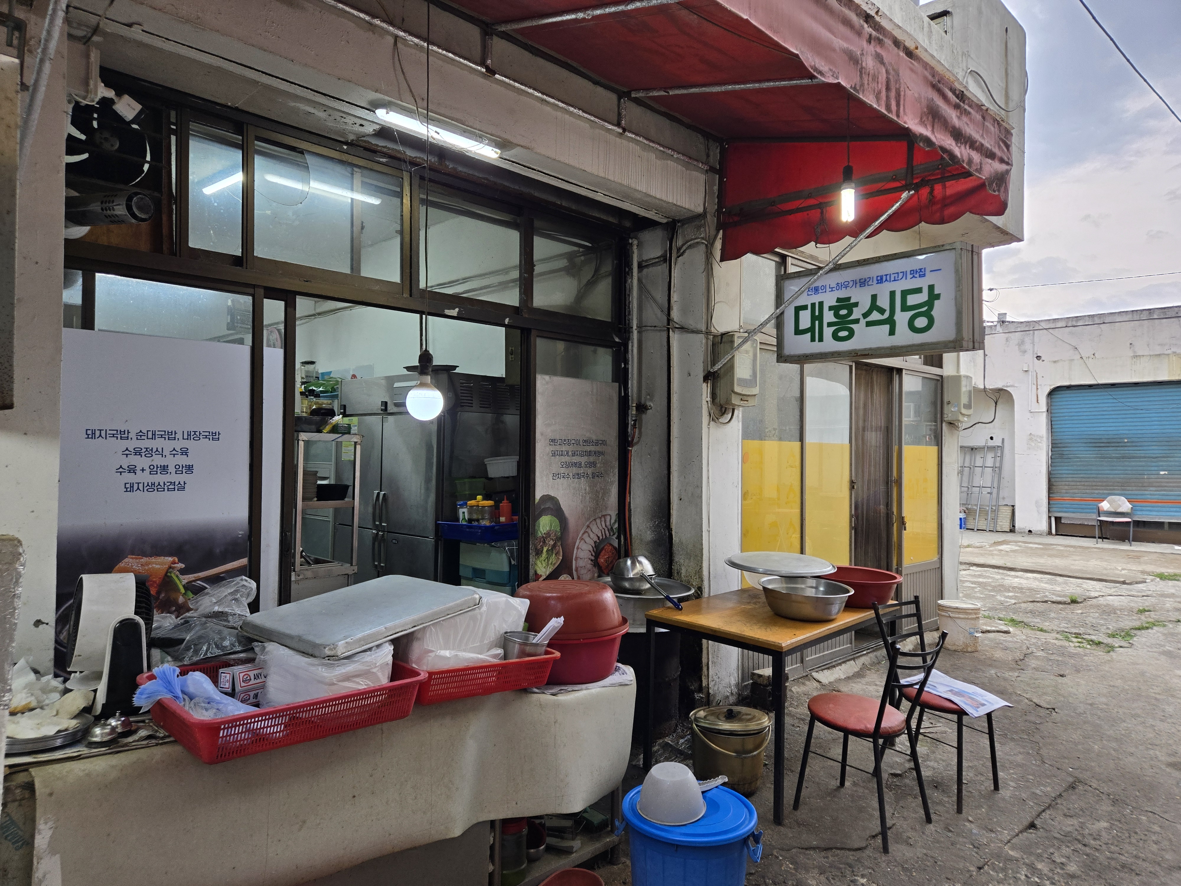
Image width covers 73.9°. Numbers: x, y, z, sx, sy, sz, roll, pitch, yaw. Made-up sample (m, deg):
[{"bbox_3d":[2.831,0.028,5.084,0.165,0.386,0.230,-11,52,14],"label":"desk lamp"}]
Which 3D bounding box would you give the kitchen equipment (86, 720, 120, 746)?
[{"bbox_3d":[-1.331,0.788,2.139,0.087,0.064,0.087,1,-1,-32],"label":"kitchen equipment"}]

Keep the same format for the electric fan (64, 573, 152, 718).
[{"bbox_3d":[-1.548,0.625,2.514,0.250,0.420,0.320,1,-1,-39],"label":"electric fan"}]

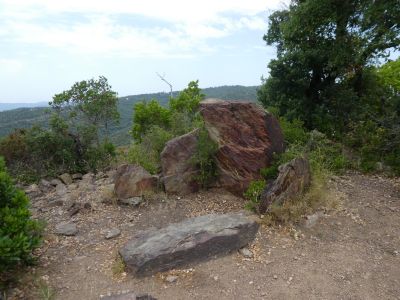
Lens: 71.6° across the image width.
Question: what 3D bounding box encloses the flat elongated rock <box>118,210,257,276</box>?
[{"bbox_3d":[-0.075,0.949,2.993,1.480,0.240,0.460,-5,11,-25],"label":"flat elongated rock"}]

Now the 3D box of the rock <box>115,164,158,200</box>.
[{"bbox_3d":[-1.065,0.499,4.854,0.660,0.520,0.480,1,10,8],"label":"rock"}]

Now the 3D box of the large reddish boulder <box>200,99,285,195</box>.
[{"bbox_3d":[0.730,-0.098,5.086,1.270,1.600,0.850,-2,10,-10],"label":"large reddish boulder"}]

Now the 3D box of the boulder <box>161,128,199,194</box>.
[{"bbox_3d":[-0.310,0.173,4.980,0.700,1.100,0.500,1,10,8],"label":"boulder"}]

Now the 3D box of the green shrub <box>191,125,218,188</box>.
[{"bbox_3d":[0.075,0.149,4.946,0.470,1.100,0.420,0,10,0],"label":"green shrub"}]

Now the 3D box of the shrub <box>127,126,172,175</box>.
[{"bbox_3d":[-1.130,-0.018,6.338,0.960,1.020,0.850,0,10,0],"label":"shrub"}]

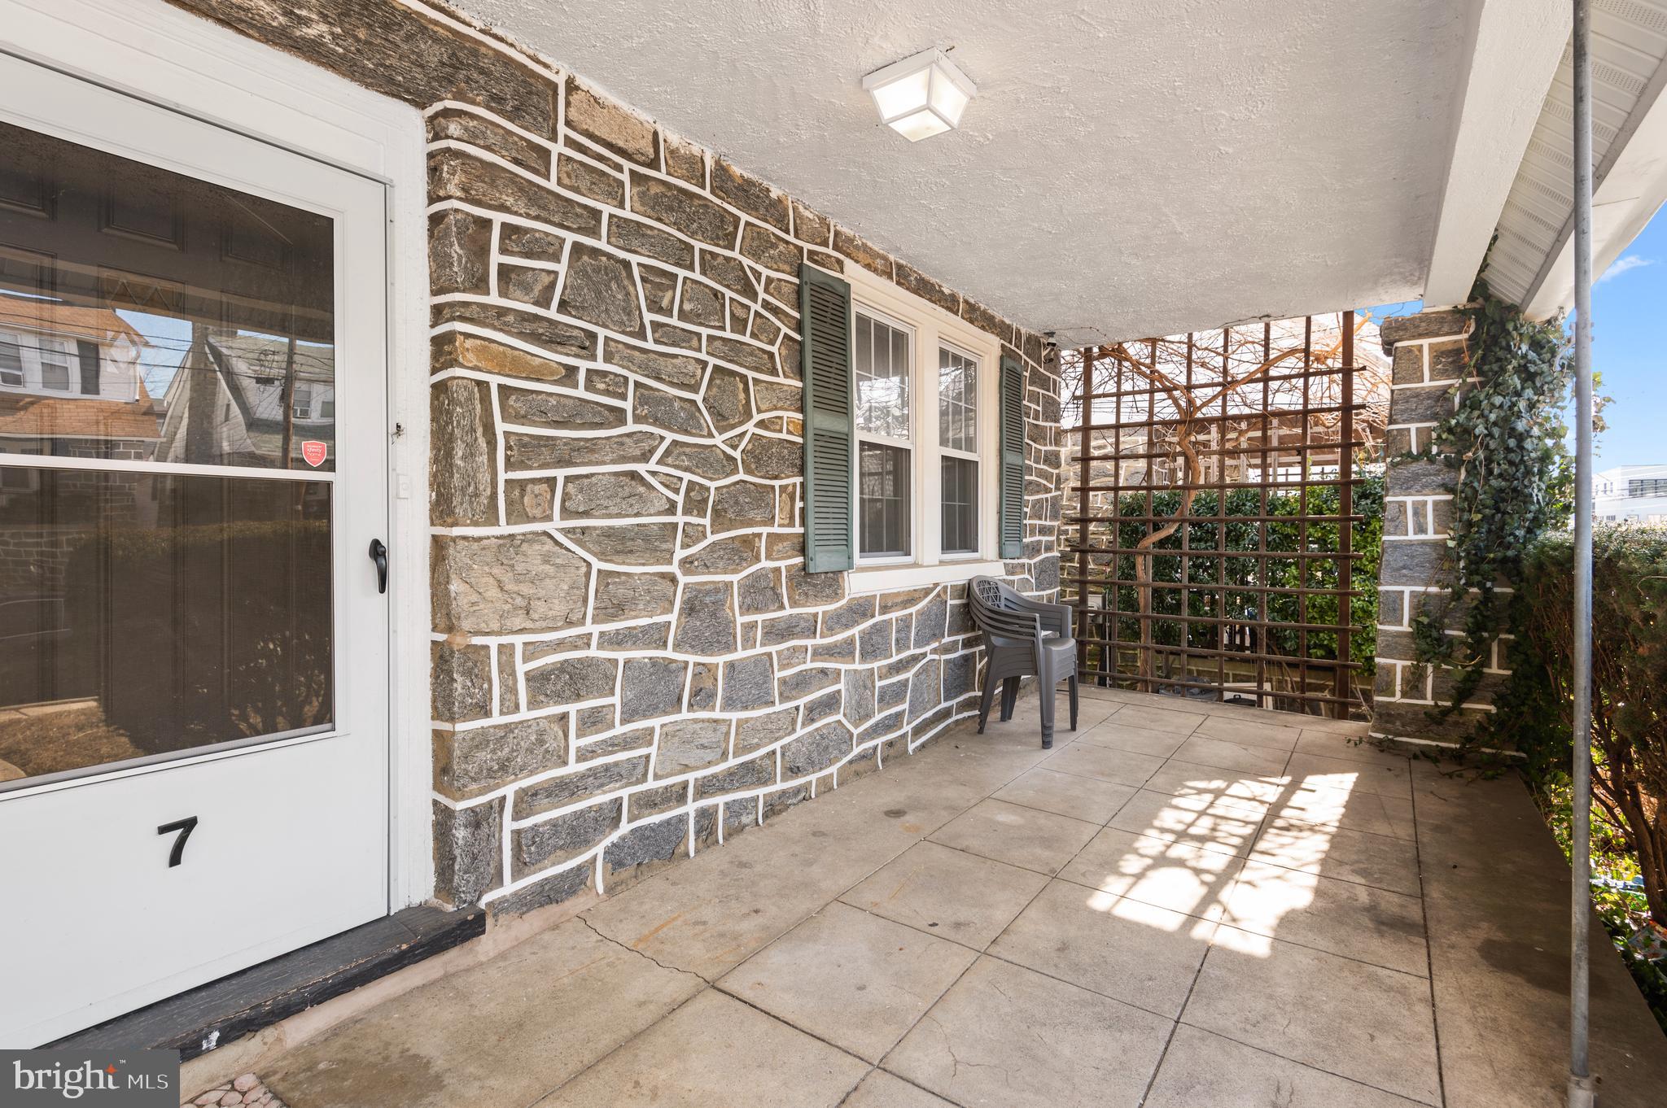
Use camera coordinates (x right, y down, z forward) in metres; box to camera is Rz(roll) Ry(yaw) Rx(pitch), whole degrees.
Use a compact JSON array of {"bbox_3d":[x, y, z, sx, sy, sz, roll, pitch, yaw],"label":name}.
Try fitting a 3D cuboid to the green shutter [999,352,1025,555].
[{"bbox_3d":[1.313,-0.683,5.337,0.040,1.430,0.390,0,1,37],"label":"green shutter"}]

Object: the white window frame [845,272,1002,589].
[{"bbox_3d":[0.624,-0.655,4.480,0.140,1.660,1.890,0,1,37],"label":"white window frame"}]

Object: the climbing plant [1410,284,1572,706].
[{"bbox_3d":[3.760,-0.315,4.274,0.700,2.460,0.550,0,1,37],"label":"climbing plant"}]

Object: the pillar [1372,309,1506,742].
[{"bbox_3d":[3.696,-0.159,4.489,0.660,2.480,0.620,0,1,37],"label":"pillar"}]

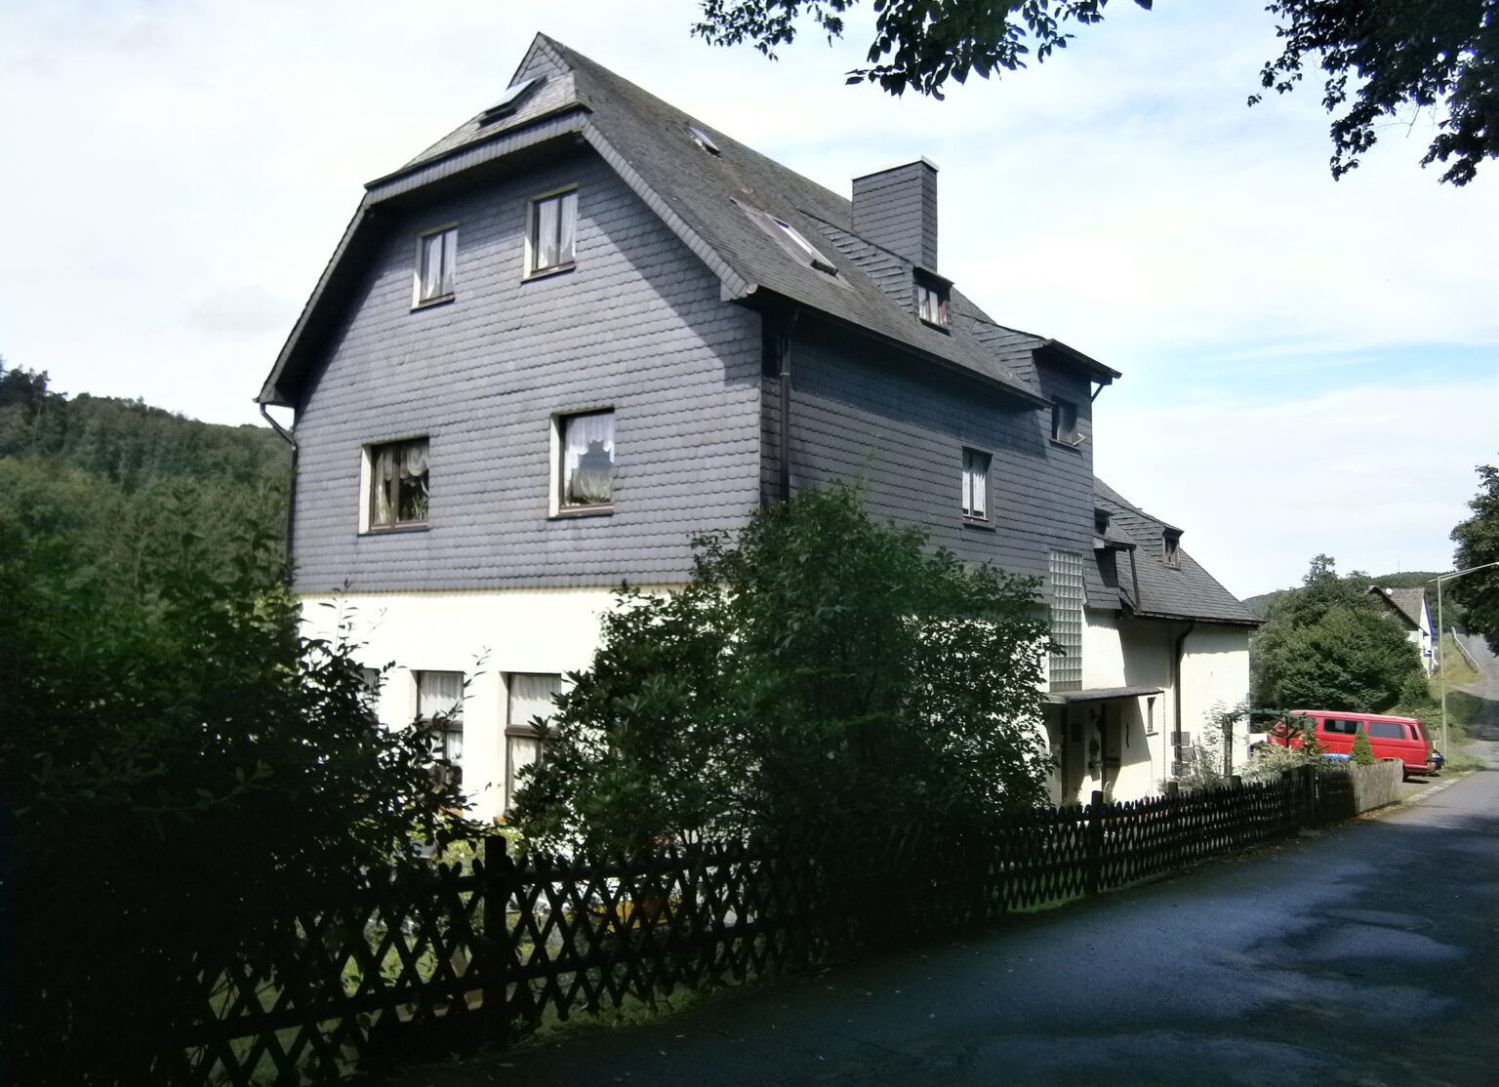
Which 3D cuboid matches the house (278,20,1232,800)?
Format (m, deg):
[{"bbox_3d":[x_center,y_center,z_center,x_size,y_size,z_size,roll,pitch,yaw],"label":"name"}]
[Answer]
[{"bbox_3d":[2.851,-1.064,23.278,10.250,11.800,21.650,-3,-5,38],"label":"house"}]

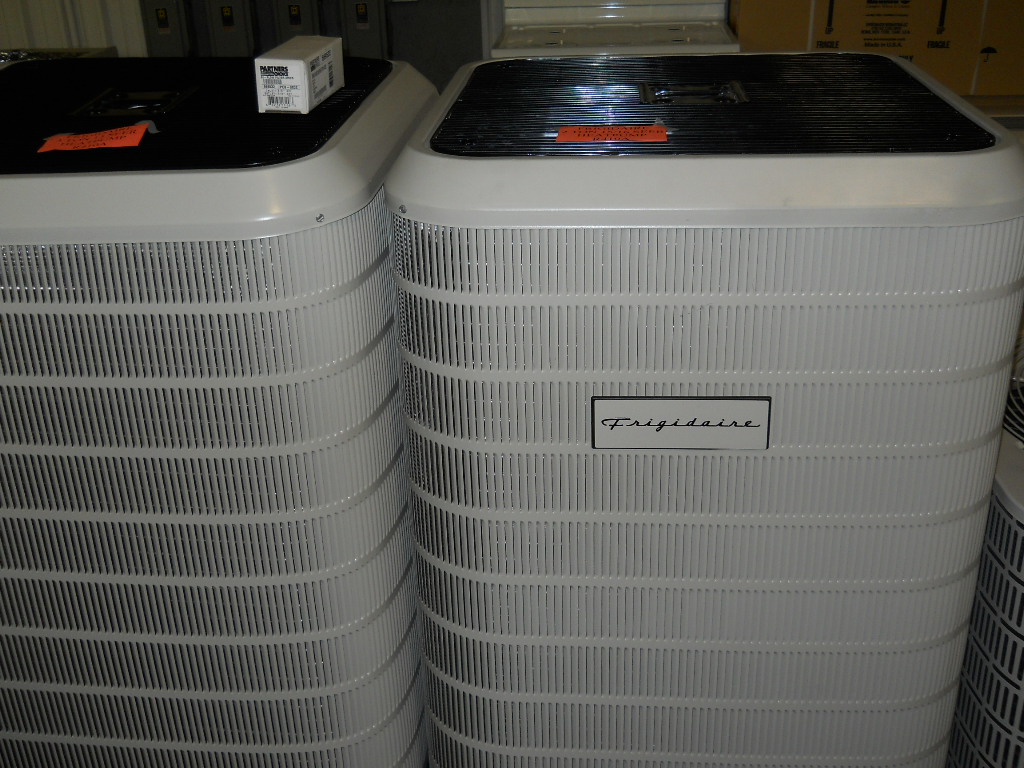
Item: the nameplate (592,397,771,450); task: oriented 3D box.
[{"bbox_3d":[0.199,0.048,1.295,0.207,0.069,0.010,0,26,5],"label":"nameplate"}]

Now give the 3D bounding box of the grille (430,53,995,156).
[{"bbox_3d":[0.246,-0.388,1.505,0.650,0.030,0.650,0,26,5],"label":"grille"}]

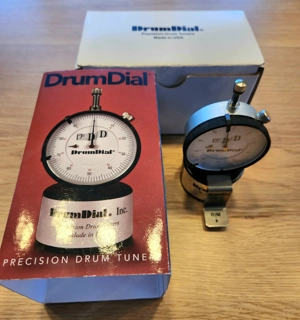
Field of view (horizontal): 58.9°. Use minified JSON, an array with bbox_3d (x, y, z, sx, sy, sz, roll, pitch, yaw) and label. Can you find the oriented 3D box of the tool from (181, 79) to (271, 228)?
[{"bbox_3d":[0.051,-0.005,0.185,0.058,0.105,0.068,-1,56,-1],"label":"tool"}]

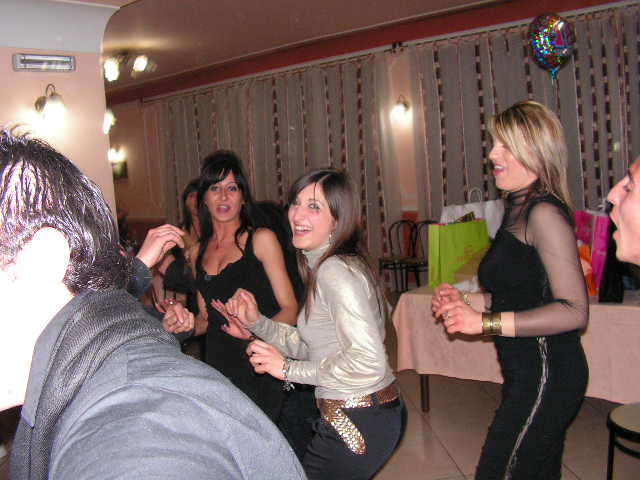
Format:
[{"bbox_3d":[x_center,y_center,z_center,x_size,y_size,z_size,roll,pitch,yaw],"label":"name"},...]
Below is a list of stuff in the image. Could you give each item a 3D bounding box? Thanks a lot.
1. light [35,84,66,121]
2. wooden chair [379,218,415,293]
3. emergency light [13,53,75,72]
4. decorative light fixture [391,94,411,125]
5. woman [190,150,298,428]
[{"bbox_3d":[-1.984,-1.009,4.900,0.260,0.280,0.170,0,6,40],"label":"light"},{"bbox_3d":[0.943,0.226,8.050,0.410,0.880,0.460,0,6,38],"label":"wooden chair"},{"bbox_3d":[-1.867,-1.200,4.500,0.060,0.108,0.400,1,7,44],"label":"emergency light"},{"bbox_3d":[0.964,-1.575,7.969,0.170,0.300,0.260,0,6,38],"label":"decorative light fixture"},{"bbox_3d":[-0.263,0.454,2.380,0.480,1.580,0.400,-3,5,15],"label":"woman"}]

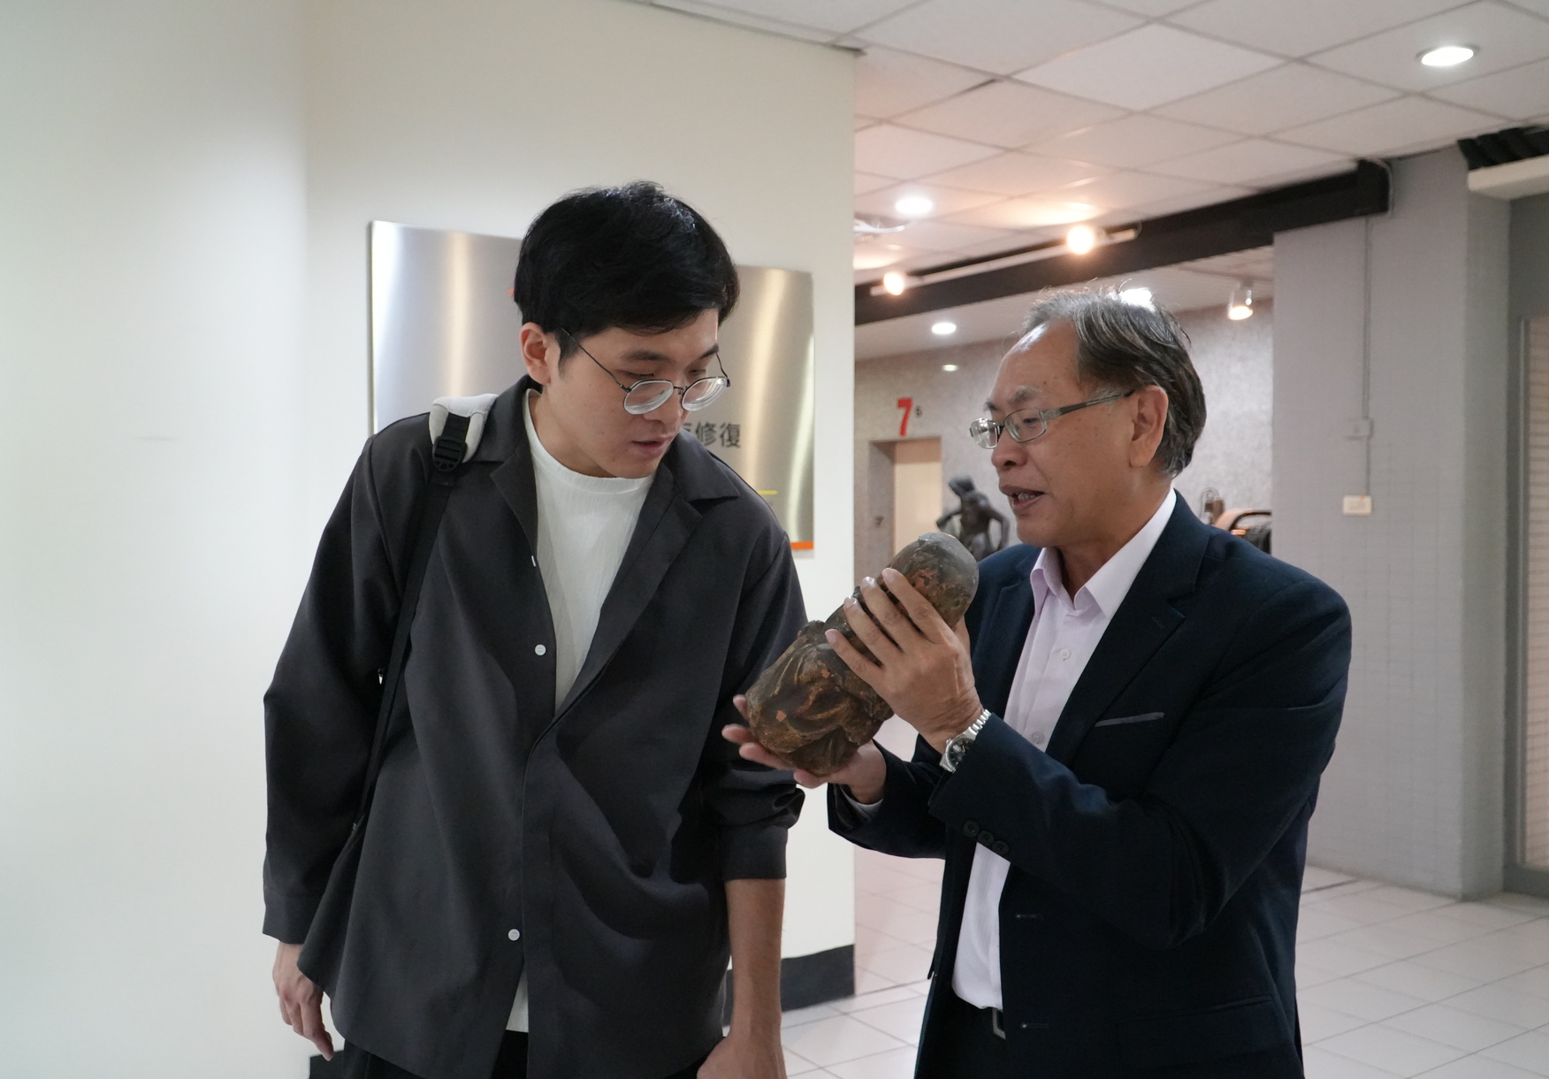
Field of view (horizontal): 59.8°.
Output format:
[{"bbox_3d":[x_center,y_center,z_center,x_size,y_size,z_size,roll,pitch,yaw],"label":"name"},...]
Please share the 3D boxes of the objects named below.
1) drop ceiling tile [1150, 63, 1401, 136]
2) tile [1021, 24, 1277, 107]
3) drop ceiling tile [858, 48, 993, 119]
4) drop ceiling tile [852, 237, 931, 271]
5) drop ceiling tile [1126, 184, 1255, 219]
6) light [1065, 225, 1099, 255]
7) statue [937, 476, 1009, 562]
[{"bbox_3d":[1.625,-1.431,4.375,0.600,0.020,0.600,-1,2,-33],"label":"drop ceiling tile"},{"bbox_3d":[1.120,-1.426,4.049,0.603,0.020,0.603,-1,2,-33],"label":"tile"},{"bbox_3d":[0.285,-1.431,4.224,0.600,0.020,0.600,-1,2,-33],"label":"drop ceiling tile"},{"bbox_3d":[0.489,-1.538,7.230,0.600,0.020,0.600,-1,2,-33],"label":"drop ceiling tile"},{"bbox_3d":[1.803,-1.486,5.928,0.170,0.020,0.600,-1,2,-33],"label":"drop ceiling tile"},{"bbox_3d":[1.423,-1.386,6.235,0.140,0.140,0.150,0,1,13],"label":"light"},{"bbox_3d":[1.487,-0.022,10.076,0.538,0.900,0.500,0,1,8],"label":"statue"}]

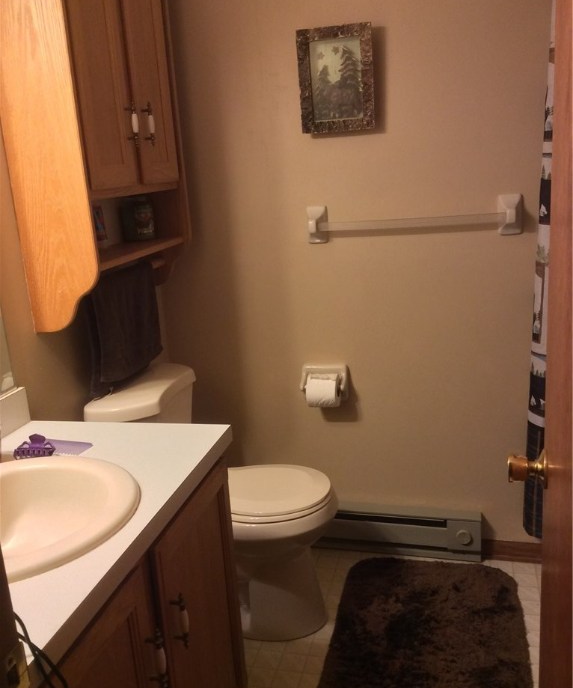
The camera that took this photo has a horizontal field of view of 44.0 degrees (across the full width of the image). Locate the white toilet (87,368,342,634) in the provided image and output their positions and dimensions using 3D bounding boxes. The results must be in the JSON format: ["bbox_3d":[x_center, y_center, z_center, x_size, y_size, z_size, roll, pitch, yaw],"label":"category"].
[{"bbox_3d":[-0.174,0.503,2.280,0.710,0.745,0.450,0,15,14],"label":"white toilet"}]

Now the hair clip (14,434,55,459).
[{"bbox_3d":[-0.577,0.227,1.621,0.085,0.042,0.042,-7,15,-13],"label":"hair clip"}]

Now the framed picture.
[{"bbox_3d":[0.159,-0.834,2.235,0.235,0.308,0.028,1,15,16],"label":"framed picture"}]

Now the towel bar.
[{"bbox_3d":[0.392,-0.393,2.266,0.684,0.120,0.075,1,15,16],"label":"towel bar"}]

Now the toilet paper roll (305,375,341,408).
[{"bbox_3d":[0.125,0.163,2.464,0.103,0.112,0.112,1,15,16],"label":"toilet paper roll"}]

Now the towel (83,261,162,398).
[{"bbox_3d":[-0.471,-0.051,2.037,0.062,0.325,0.410,0,15,14],"label":"towel"}]

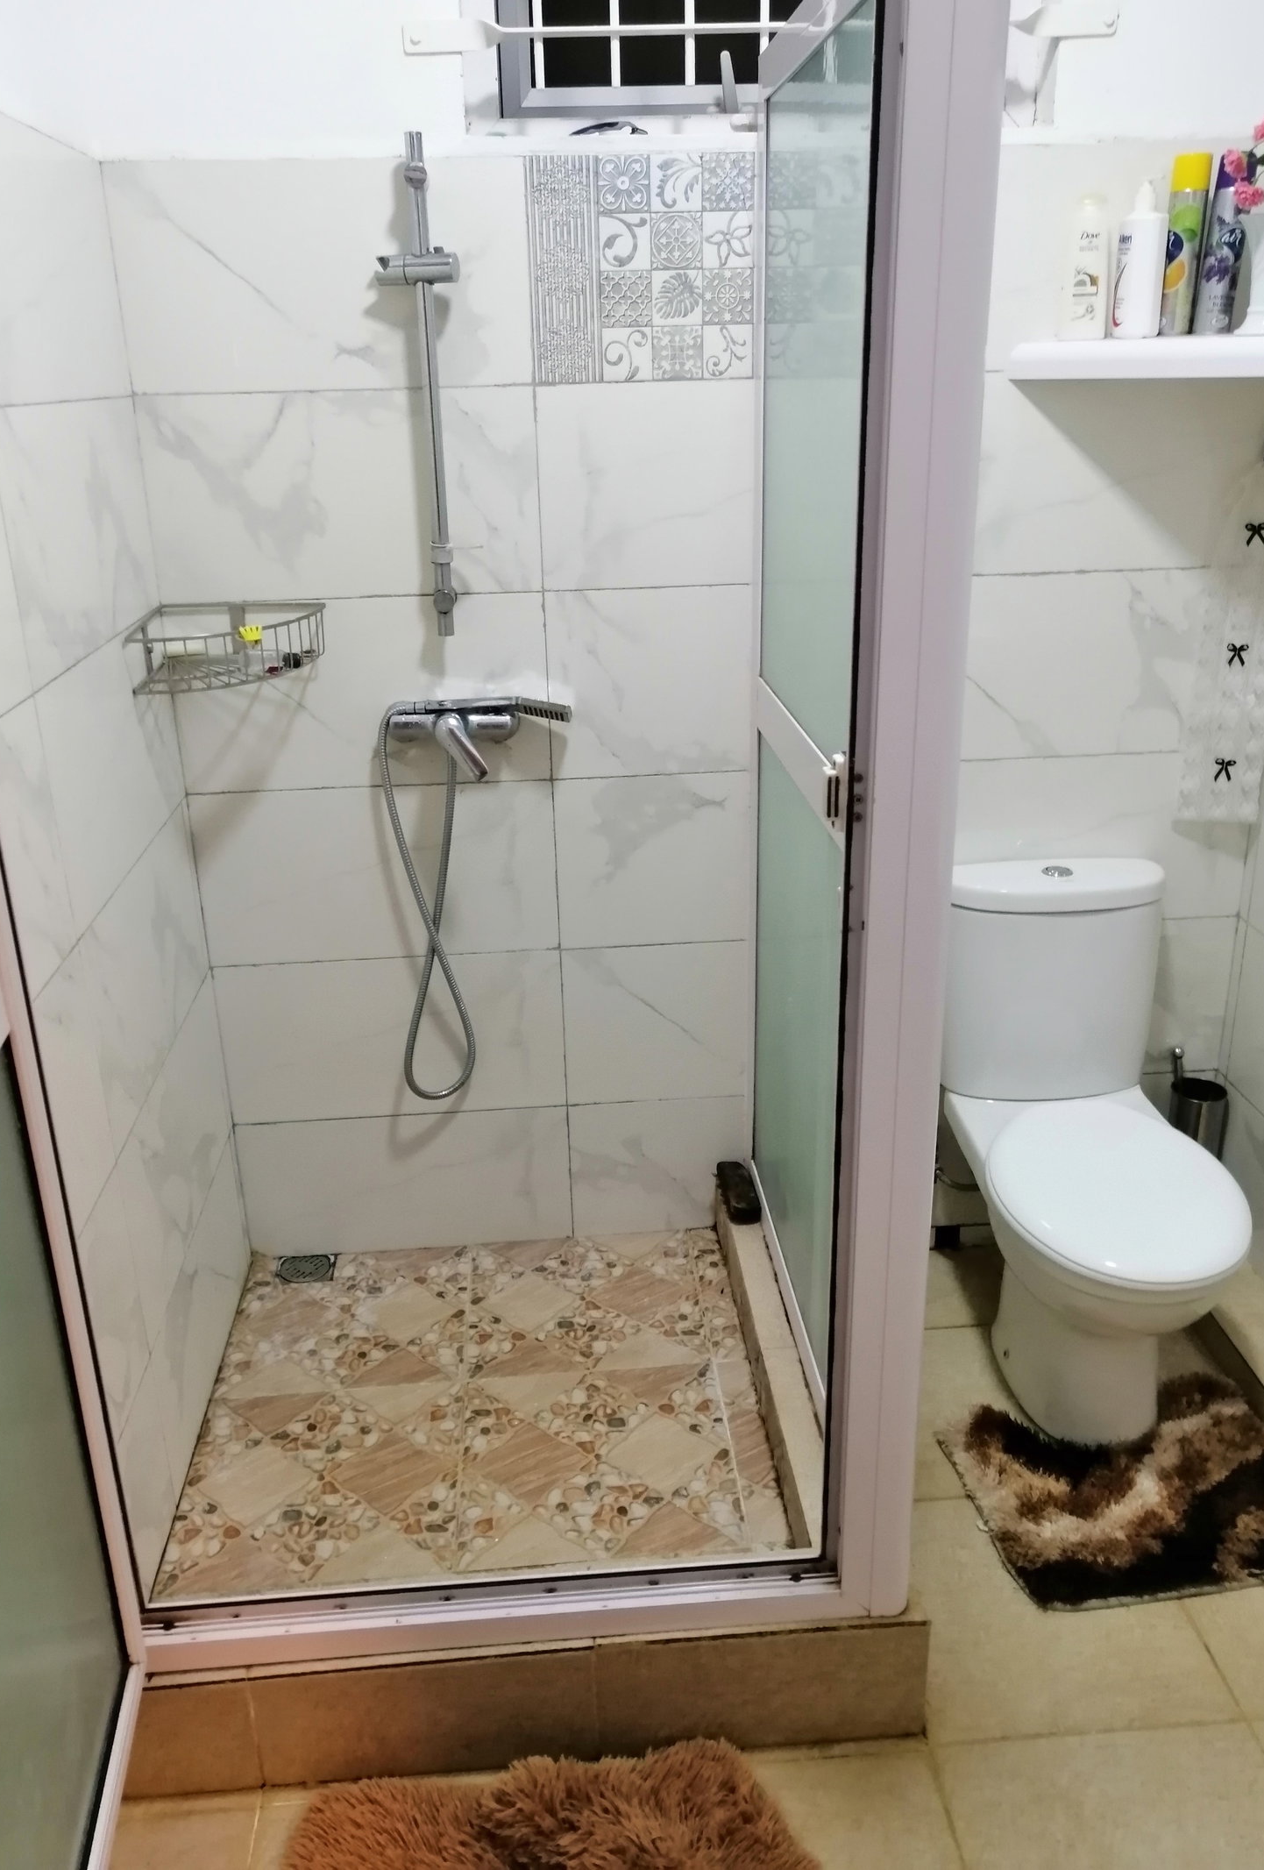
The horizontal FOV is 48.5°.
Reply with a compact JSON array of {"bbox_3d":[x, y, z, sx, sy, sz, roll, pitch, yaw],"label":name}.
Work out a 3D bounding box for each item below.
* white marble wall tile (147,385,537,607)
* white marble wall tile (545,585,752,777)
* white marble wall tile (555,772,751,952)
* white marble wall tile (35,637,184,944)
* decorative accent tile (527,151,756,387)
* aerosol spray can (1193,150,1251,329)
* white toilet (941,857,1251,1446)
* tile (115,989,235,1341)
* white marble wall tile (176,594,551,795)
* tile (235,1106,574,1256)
[{"bbox_3d":[-0.430,-0.655,2.099,0.583,0.300,0.010,-3,22,-4],"label":"white marble wall tile"},{"bbox_3d":[0.101,-0.407,2.257,0.470,0.302,0.010,-3,22,-3],"label":"white marble wall tile"},{"bbox_3d":[0.172,-0.129,2.364,0.600,0.300,0.010,-3,22,-4],"label":"white marble wall tile"},{"bbox_3d":[-0.699,-0.250,1.928,0.010,0.302,0.610,-3,22,-3],"label":"white marble wall tile"},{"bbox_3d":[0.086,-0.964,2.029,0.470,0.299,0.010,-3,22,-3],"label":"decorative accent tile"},{"bbox_3d":[0.841,-0.977,1.988,0.051,0.231,0.051,0,22,4],"label":"aerosol spray can"},{"bbox_3d":[0.733,0.363,2.233,0.370,0.808,0.690,-3,22,-3],"label":"white toilet"},{"bbox_3d":[-0.692,0.309,2.156,0.010,0.302,0.610,-3,22,-3],"label":"tile"},{"bbox_3d":[-0.423,-0.378,2.213,0.583,0.300,0.010,-3,22,-4],"label":"white marble wall tile"},{"bbox_3d":[-0.409,0.448,2.569,0.598,0.281,0.010,-3,22,-3],"label":"tile"}]

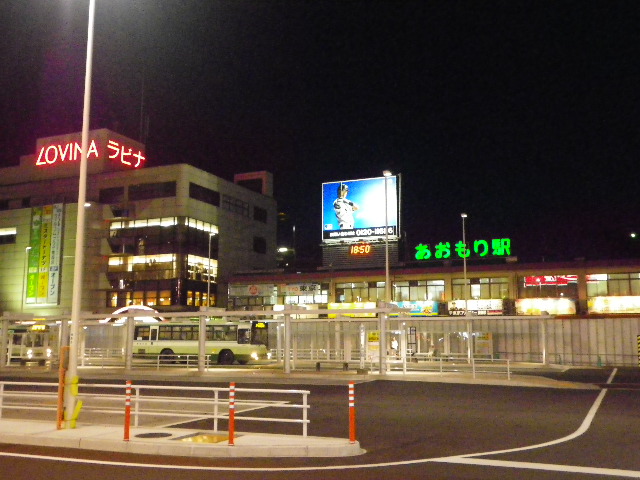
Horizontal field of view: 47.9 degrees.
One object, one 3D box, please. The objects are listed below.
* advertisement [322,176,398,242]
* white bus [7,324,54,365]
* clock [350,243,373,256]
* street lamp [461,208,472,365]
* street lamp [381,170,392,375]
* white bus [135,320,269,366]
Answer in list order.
[{"bbox_3d":[3.828,-2.829,67.467,7.474,5.600,0.600,-3,-9,23],"label":"advertisement"},{"bbox_3d":[-27.516,8.616,60.750,10.300,3.050,2.490,-3,-9,23],"label":"white bus"},{"bbox_3d":[3.832,0.896,66.589,2.164,1.182,0.250,-3,-9,23],"label":"clock"},{"bbox_3d":[9.779,3.134,48.007,0.360,9.896,0.550,-3,-9,23],"label":"street lamp"},{"bbox_3d":[3.398,1.493,35.814,0.360,9.955,0.550,-3,-9,23],"label":"street lamp"},{"bbox_3d":[-8.835,7.498,52.636,10.300,3.050,2.490,-3,-9,23],"label":"white bus"}]

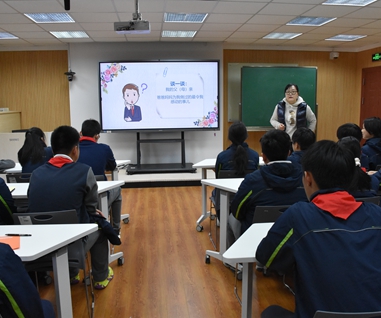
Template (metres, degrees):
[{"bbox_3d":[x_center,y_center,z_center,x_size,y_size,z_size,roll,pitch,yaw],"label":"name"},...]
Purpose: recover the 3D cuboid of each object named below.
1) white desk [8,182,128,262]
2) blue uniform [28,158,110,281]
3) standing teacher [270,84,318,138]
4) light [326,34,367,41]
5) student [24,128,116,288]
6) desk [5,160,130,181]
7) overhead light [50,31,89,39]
[{"bbox_3d":[-1.310,0.633,3.084,1.450,0.750,0.500,-2,9,-6],"label":"white desk"},{"bbox_3d":[-0.837,0.466,2.556,0.500,1.020,0.680,0,9,2],"label":"blue uniform"},{"bbox_3d":[1.404,-0.190,4.893,0.600,1.650,0.380,3,10,19],"label":"standing teacher"},{"bbox_3d":[2.789,-2.160,6.396,0.590,0.060,0.590,-2,9,-6],"label":"light"},{"bbox_3d":[-0.889,0.418,2.657,0.510,1.310,0.740,-1,9,-2],"label":"student"},{"bbox_3d":[-1.478,0.447,4.268,1.500,0.750,0.500,-2,9,-6],"label":"desk"},{"bbox_3d":[-2.010,-2.104,5.995,0.600,0.060,0.600,-1,9,-5],"label":"overhead light"}]

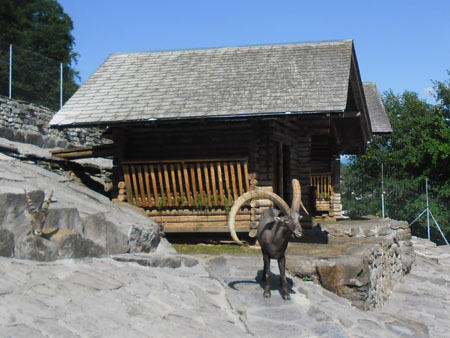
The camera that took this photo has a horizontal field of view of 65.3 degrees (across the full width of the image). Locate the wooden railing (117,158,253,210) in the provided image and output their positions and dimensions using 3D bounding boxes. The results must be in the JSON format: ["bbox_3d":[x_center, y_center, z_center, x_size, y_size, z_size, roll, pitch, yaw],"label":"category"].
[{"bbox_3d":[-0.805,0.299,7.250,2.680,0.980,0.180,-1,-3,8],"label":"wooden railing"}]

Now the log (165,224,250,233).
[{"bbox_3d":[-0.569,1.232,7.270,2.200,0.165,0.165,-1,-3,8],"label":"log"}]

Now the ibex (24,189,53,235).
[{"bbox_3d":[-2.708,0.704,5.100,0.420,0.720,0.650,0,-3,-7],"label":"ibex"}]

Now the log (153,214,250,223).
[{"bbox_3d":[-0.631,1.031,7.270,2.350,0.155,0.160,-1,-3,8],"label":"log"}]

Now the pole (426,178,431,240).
[{"bbox_3d":[5.794,1.153,10.000,0.055,1.780,0.055,-1,-3,0],"label":"pole"}]

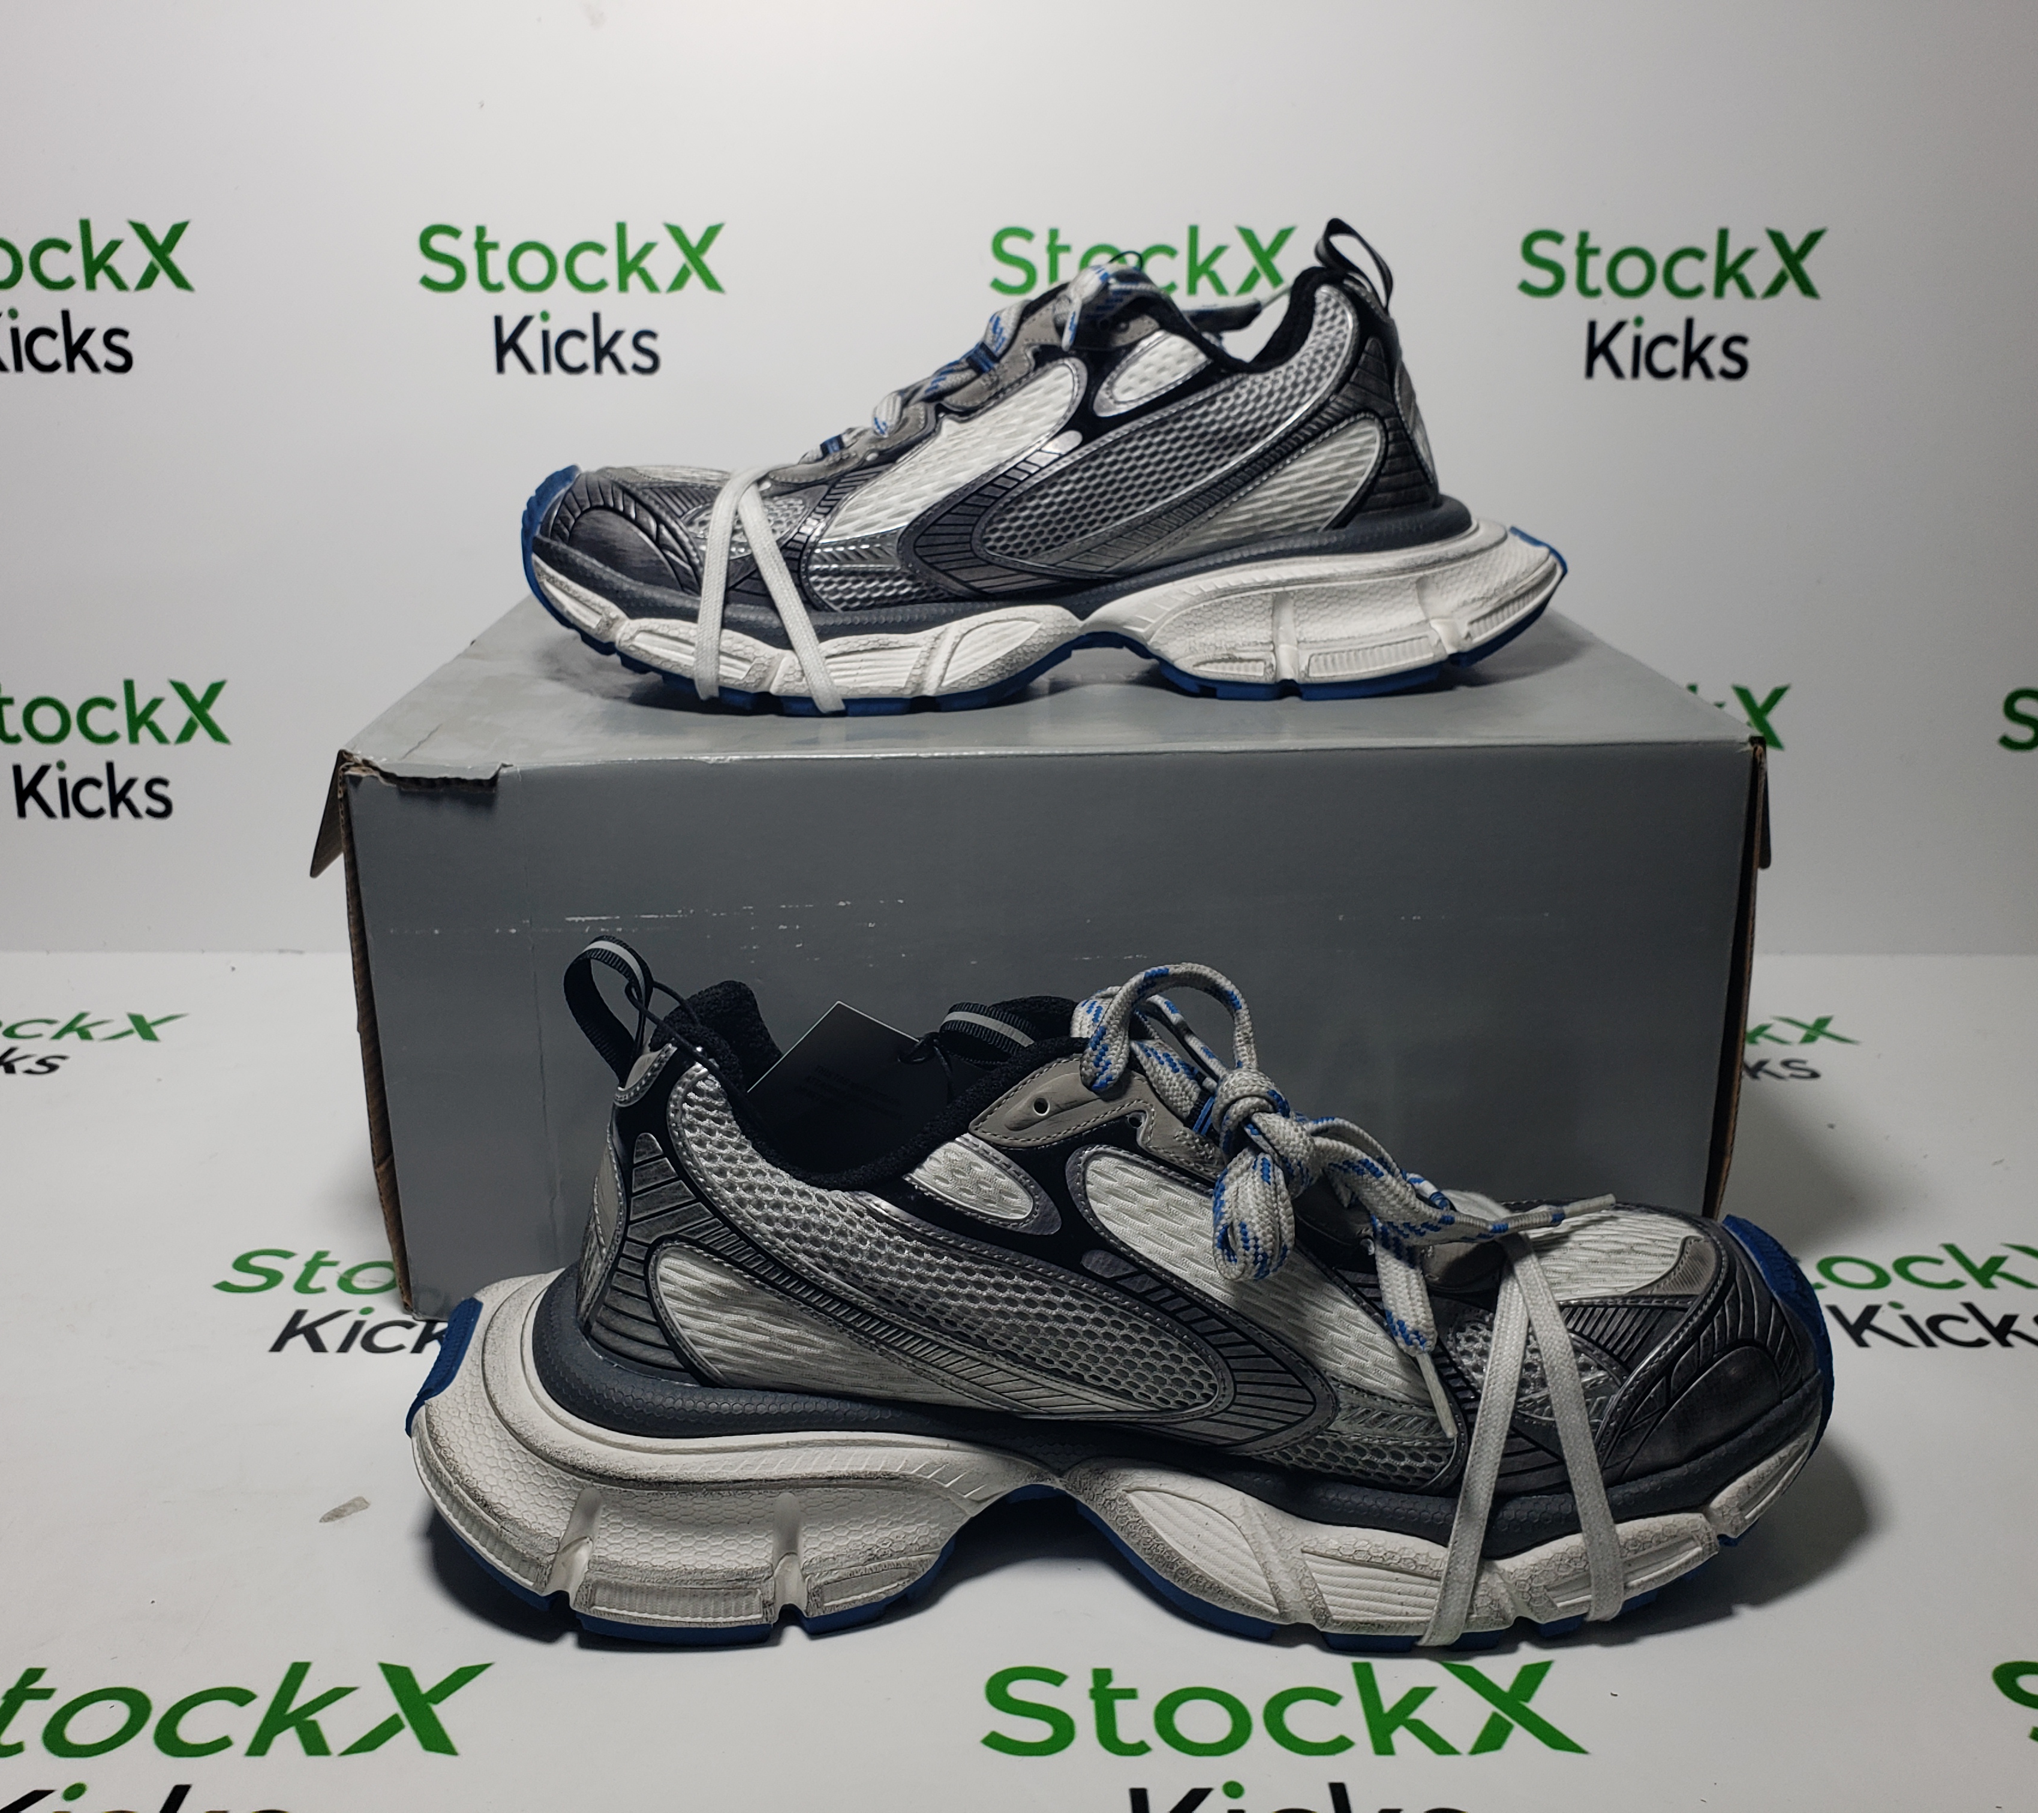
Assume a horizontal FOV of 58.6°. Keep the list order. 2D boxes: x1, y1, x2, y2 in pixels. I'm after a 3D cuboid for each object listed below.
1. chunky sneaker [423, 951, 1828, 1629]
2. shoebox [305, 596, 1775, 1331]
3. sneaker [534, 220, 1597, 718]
[{"bbox_3d":[0.024,0.079,0.430,0.333,0.143,0.117,0,20,0],"label":"chunky sneaker"},{"bbox_3d":[0.007,-0.011,0.638,0.375,0.169,0.280,-1,20,-2],"label":"shoebox"},{"bbox_3d":[0.008,-0.144,0.564,0.328,0.133,0.117,-1,20,-2],"label":"sneaker"}]

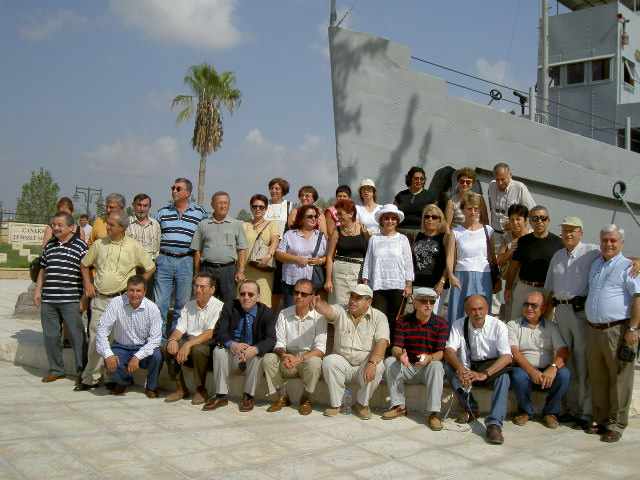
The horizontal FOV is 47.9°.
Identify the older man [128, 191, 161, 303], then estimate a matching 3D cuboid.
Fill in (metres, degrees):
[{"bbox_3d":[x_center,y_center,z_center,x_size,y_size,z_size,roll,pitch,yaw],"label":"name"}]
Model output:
[{"bbox_3d":[-1.978,0.327,7.909,0.480,1.674,0.320,1,1,-10],"label":"older man"}]

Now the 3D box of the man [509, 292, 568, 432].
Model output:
[{"bbox_3d":[1.936,1.020,6.386,0.560,1.093,0.780,2,1,12],"label":"man"}]

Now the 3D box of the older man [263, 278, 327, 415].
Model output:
[{"bbox_3d":[-0.220,0.920,6.474,0.540,1.120,0.680,1,1,7],"label":"older man"}]

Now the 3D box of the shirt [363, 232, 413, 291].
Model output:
[{"bbox_3d":[0.665,0.209,7.000,0.500,0.560,0.290,1,1,3],"label":"shirt"}]

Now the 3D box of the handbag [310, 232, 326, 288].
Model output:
[{"bbox_3d":[-0.015,0.200,7.020,0.200,0.550,0.150,1,1,-12],"label":"handbag"}]

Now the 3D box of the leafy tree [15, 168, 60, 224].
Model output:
[{"bbox_3d":[-11.753,-1.269,30.000,1.850,3.400,1.850,1,1,0],"label":"leafy tree"}]

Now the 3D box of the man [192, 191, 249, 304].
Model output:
[{"bbox_3d":[-1.013,0.360,7.306,0.560,1.690,0.330,1,1,-5],"label":"man"}]

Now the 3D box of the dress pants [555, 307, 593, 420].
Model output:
[{"bbox_3d":[2.151,1.035,6.120,0.380,1.000,0.320,2,1,22],"label":"dress pants"}]

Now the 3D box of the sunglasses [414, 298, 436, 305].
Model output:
[{"bbox_3d":[0.922,0.537,6.300,0.145,0.045,0.140,1,1,-20],"label":"sunglasses"}]

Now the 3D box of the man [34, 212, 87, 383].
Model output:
[{"bbox_3d":[-2.653,0.570,7.400,0.500,1.700,0.380,1,1,14],"label":"man"}]

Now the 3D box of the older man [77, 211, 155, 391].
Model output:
[{"bbox_3d":[-2.009,0.579,7.050,0.700,1.720,0.430,1,1,6],"label":"older man"}]

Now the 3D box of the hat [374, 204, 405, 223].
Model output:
[{"bbox_3d":[0.675,-0.257,7.000,0.290,0.150,0.310,1,1,3],"label":"hat"}]

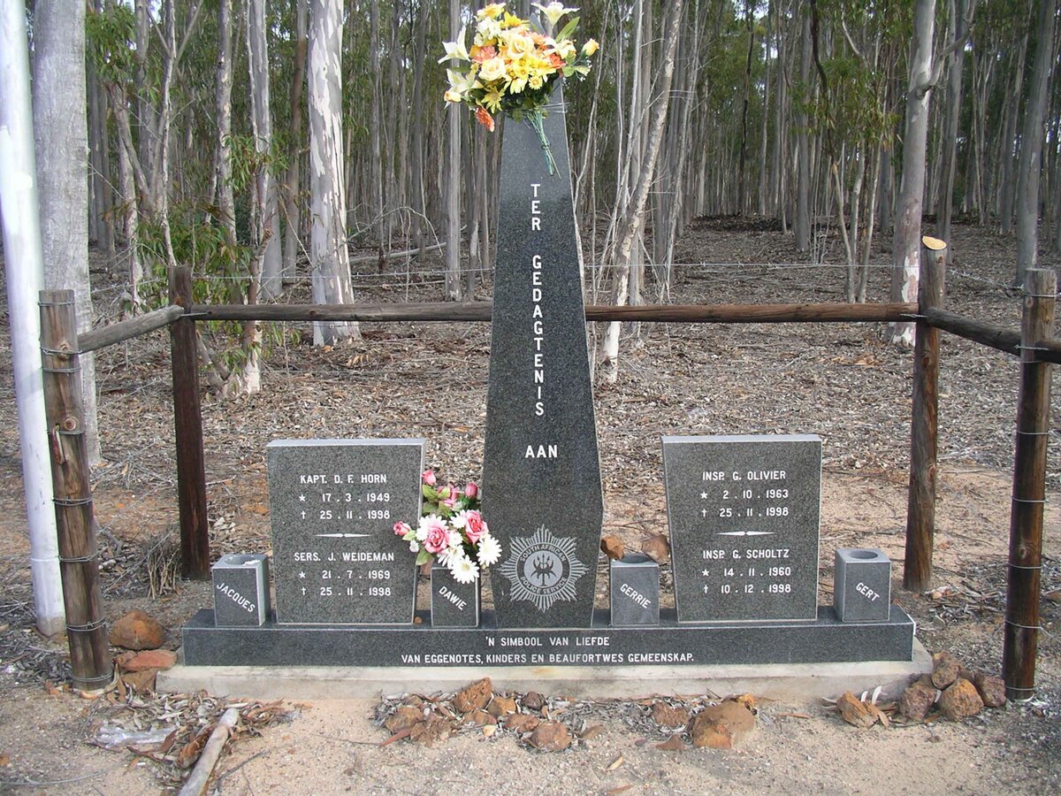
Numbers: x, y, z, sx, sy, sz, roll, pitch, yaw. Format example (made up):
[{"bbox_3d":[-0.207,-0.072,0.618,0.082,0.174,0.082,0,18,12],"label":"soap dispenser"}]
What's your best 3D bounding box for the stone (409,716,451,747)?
[{"bbox_3d":[-0.292,0.968,3.299,0.121,0.073,0.103,-1,10,2],"label":"stone"}]

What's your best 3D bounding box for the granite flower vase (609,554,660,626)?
[{"bbox_3d":[0.345,0.636,3.767,0.154,0.198,0.148,-1,9,2],"label":"granite flower vase"}]

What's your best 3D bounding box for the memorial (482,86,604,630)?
[{"bbox_3d":[0.031,-0.121,3.550,0.386,1.720,0.120,-1,10,2],"label":"memorial"}]

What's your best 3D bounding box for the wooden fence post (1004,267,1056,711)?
[{"bbox_3d":[1.550,0.280,3.516,0.097,1.344,0.097,-1,9,2],"label":"wooden fence post"}]

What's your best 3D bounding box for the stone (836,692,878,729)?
[{"bbox_3d":[0.965,0.923,3.350,0.117,0.092,0.094,-1,10,2],"label":"stone"}]

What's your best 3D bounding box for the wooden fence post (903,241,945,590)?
[{"bbox_3d":[1.601,0.080,4.582,0.106,1.421,0.106,0,9,2],"label":"wooden fence post"}]

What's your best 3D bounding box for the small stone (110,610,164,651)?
[{"bbox_3d":[-1.440,0.850,4.149,0.190,0.129,0.152,-1,9,2],"label":"small stone"}]

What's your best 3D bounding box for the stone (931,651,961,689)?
[{"bbox_3d":[1.314,0.858,3.580,0.086,0.111,0.082,-1,10,2],"label":"stone"}]

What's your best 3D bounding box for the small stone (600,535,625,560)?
[{"bbox_3d":[0.272,0.496,3.767,0.082,0.081,0.070,-1,9,2],"label":"small stone"}]

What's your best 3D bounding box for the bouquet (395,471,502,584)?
[{"bbox_3d":[-0.276,0.425,3.744,0.345,0.360,0.250,-1,9,2],"label":"bouquet"}]

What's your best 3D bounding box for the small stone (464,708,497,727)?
[{"bbox_3d":[-0.150,0.962,3.416,0.100,0.041,0.080,-1,10,2],"label":"small stone"}]

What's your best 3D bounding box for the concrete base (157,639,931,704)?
[{"bbox_3d":[0.052,0.886,3.741,2.500,0.080,0.360,-1,10,2],"label":"concrete base"}]

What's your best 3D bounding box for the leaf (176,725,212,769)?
[{"bbox_3d":[-0.984,1.020,3.318,0.060,0.045,0.210,1,10,9],"label":"leaf"}]

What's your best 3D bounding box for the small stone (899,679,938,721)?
[{"bbox_3d":[1.180,0.918,3.453,0.105,0.115,0.105,-1,9,2],"label":"small stone"}]

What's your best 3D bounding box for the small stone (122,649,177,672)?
[{"bbox_3d":[-1.271,0.877,3.789,0.172,0.053,0.112,-1,9,2],"label":"small stone"}]

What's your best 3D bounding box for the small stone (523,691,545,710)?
[{"bbox_3d":[0.013,0.956,3.592,0.067,0.056,0.054,-1,9,2],"label":"small stone"}]

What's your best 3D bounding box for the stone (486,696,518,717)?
[{"bbox_3d":[-0.089,0.960,3.529,0.093,0.055,0.079,-1,9,2],"label":"stone"}]

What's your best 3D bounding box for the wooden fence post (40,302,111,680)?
[{"bbox_3d":[-1.510,0.317,3.757,0.122,1.342,0.122,-1,9,2],"label":"wooden fence post"}]

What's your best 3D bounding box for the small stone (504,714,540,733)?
[{"bbox_3d":[-0.022,0.968,3.374,0.110,0.039,0.088,-1,10,2],"label":"small stone"}]

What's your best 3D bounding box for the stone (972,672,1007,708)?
[{"bbox_3d":[1.425,0.909,3.527,0.096,0.101,0.087,-1,9,2],"label":"stone"}]

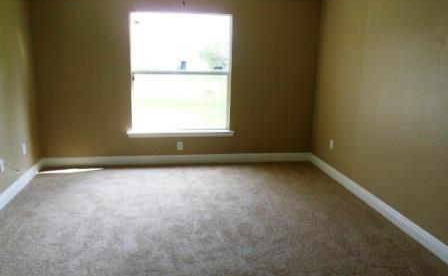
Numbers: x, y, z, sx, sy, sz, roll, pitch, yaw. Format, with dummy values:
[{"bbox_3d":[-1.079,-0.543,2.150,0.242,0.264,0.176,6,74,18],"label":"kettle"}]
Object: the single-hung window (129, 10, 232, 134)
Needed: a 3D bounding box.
[{"bbox_3d":[-0.574,-0.815,4.708,1.430,1.640,0.130,-1,13,-8],"label":"single-hung window"}]

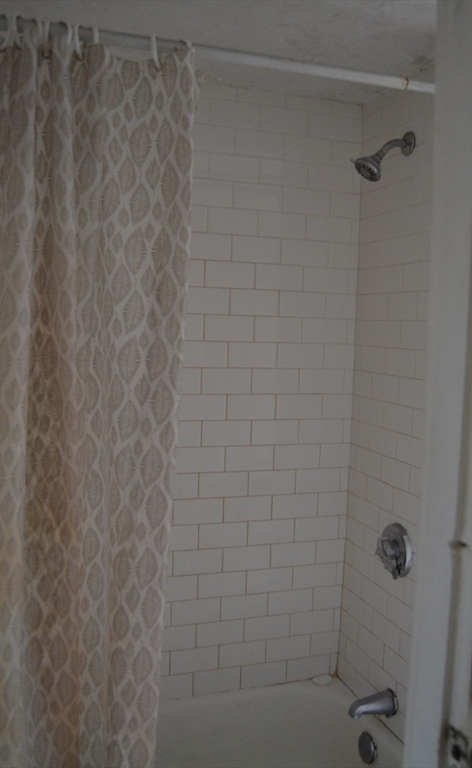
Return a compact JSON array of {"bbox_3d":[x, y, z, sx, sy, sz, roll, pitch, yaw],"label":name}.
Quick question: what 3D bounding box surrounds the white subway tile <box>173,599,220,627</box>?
[{"bbox_3d":[-0.121,0.681,2.110,0.152,0.075,0.009,0,5,-19],"label":"white subway tile"}]

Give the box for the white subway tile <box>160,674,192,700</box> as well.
[{"bbox_3d":[-0.201,0.908,2.119,0.152,0.075,0.010,0,5,-18],"label":"white subway tile"}]

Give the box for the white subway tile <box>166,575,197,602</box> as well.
[{"bbox_3d":[-0.188,0.610,2.096,0.152,0.076,0.008,0,5,-18],"label":"white subway tile"}]

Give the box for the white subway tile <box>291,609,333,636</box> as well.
[{"bbox_3d":[0.241,0.761,2.252,0.152,0.075,0.010,0,5,-18],"label":"white subway tile"}]

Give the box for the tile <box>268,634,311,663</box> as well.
[{"bbox_3d":[0.165,0.835,2.231,0.153,0.076,0.009,0,5,-18],"label":"tile"}]

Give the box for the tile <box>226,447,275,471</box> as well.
[{"bbox_3d":[0.040,0.223,2.122,0.153,0.076,0.009,0,5,-19],"label":"tile"}]

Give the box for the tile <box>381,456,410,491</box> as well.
[{"bbox_3d":[0.451,0.250,1.977,0.008,0.076,0.152,0,5,-18],"label":"tile"}]

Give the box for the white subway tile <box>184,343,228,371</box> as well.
[{"bbox_3d":[-0.097,-0.086,2.073,0.152,0.076,0.009,0,5,-18],"label":"white subway tile"}]

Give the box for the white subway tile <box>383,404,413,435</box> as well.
[{"bbox_3d":[0.454,0.094,1.966,0.009,0.076,0.153,0,5,-18],"label":"white subway tile"}]

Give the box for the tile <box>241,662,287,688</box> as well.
[{"bbox_3d":[0.088,0.917,2.225,0.152,0.075,0.009,0,5,-18],"label":"tile"}]

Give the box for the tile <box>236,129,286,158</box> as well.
[{"bbox_3d":[0.067,-0.699,2.053,0.152,0.075,0.010,0,5,-18],"label":"tile"}]

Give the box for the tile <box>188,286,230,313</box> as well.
[{"bbox_3d":[-0.092,-0.242,2.056,0.152,0.076,0.009,0,5,-18],"label":"tile"}]

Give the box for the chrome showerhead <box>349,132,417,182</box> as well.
[{"bbox_3d":[0.387,-0.615,1.887,0.172,0.145,0.085,0,5,-18],"label":"chrome showerhead"}]

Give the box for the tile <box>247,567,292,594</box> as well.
[{"bbox_3d":[0.102,0.606,2.181,0.153,0.076,0.009,0,5,-19],"label":"tile"}]

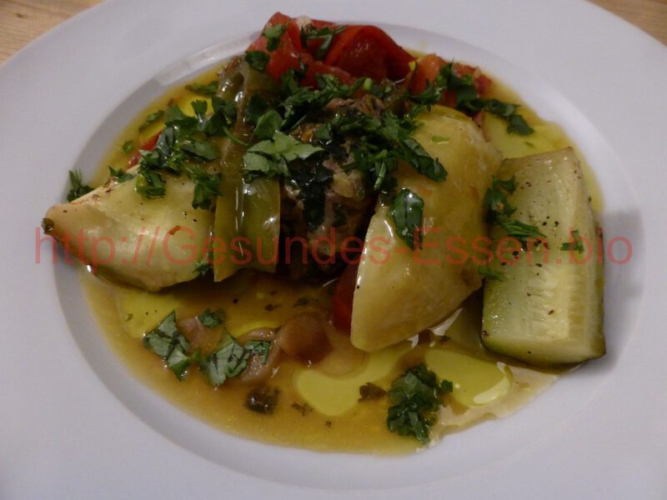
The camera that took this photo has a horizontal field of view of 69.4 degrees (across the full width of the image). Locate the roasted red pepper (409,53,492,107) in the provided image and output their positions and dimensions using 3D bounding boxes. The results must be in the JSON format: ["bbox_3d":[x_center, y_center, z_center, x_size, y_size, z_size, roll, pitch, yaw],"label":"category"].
[{"bbox_3d":[0.052,-0.076,0.216,0.037,0.016,0.023,15,58,10],"label":"roasted red pepper"}]

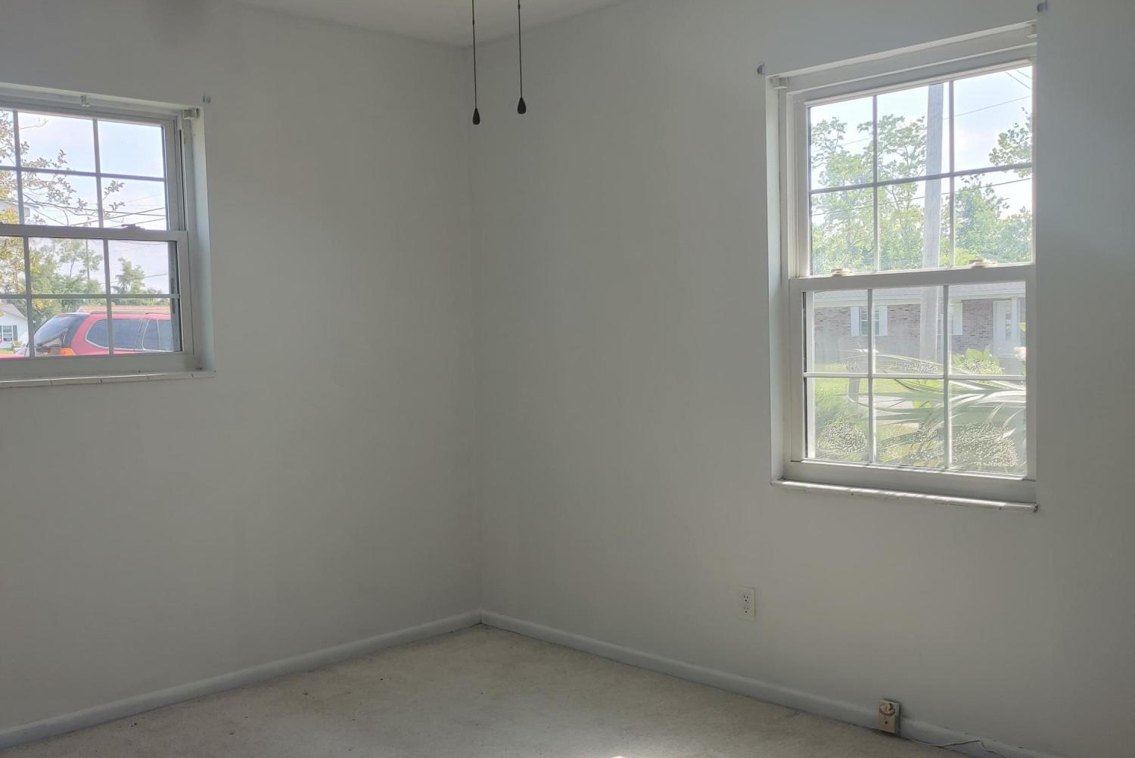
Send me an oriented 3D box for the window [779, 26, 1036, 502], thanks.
[{"bbox_3d":[1.040,-0.319,3.450,0.090,1.315,0.881,-4,3,-43],"label":"window"}]

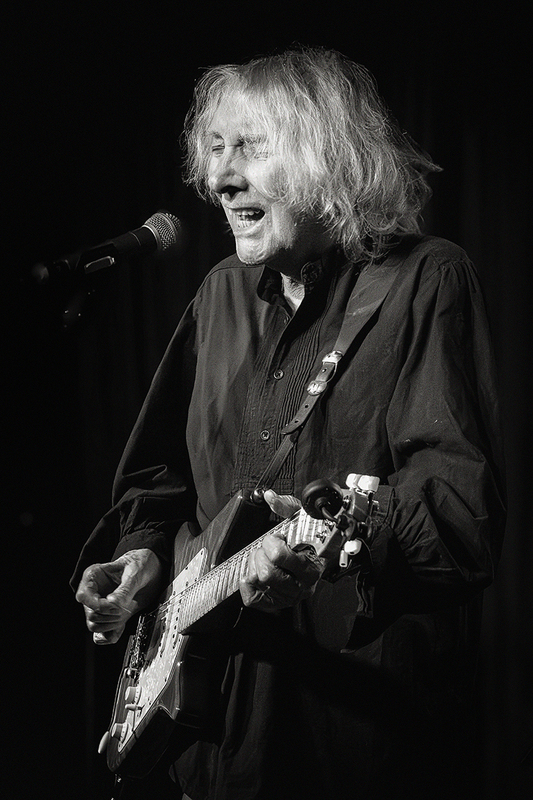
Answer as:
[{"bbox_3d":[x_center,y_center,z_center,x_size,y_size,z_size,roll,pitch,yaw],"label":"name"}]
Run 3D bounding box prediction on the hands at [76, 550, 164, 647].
[{"bbox_3d":[-0.176,0.236,3.180,0.100,0.115,0.090,3,-4,-44],"label":"hands"}]

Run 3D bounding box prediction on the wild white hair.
[{"bbox_3d":[0.054,-0.292,3.160,0.285,0.265,0.250,-7,2,-41],"label":"wild white hair"}]

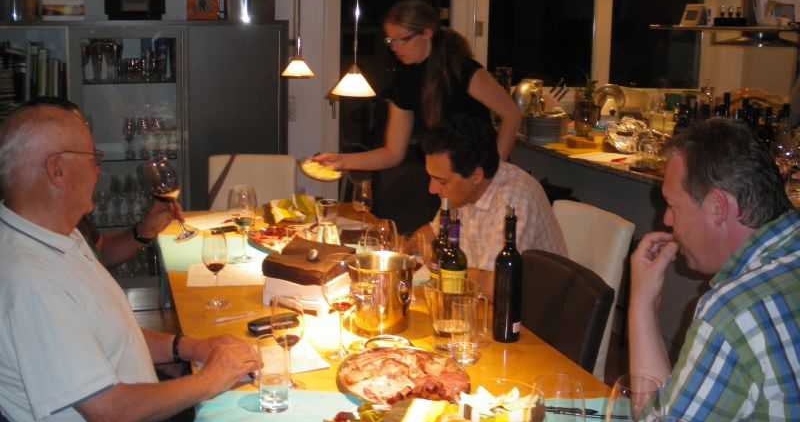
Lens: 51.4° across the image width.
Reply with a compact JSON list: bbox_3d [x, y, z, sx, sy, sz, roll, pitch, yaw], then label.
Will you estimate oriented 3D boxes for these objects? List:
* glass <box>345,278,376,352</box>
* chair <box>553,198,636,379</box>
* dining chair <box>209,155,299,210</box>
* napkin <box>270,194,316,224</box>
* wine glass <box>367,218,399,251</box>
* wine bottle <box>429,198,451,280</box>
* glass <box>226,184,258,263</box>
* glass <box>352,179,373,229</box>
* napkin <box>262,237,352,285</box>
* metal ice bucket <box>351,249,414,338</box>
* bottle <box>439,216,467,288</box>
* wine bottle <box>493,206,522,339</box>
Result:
[{"bbox_3d":[-0.102,0.262,2.135,0.082,0.184,0.082,1,12,-3],"label":"glass"},{"bbox_3d":[0.413,0.480,2.926,0.580,0.940,0.460,-3,12,-21],"label":"chair"},{"bbox_3d":[-0.694,0.213,4.002,0.440,0.910,0.550,-1,13,-12],"label":"dining chair"},{"bbox_3d":[-0.451,-0.006,3.471,0.200,0.085,0.190,1,12,0],"label":"napkin"},{"bbox_3d":[-0.053,0.149,2.436,0.090,0.239,0.090,1,12,0],"label":"wine glass"},{"bbox_3d":[0.132,0.129,2.493,0.076,0.310,0.076,2,12,3],"label":"wine bottle"},{"bbox_3d":[-0.559,0.046,2.967,0.104,0.254,0.104,-1,12,-11],"label":"glass"},{"bbox_3d":[-0.145,-0.031,3.335,0.080,0.203,0.080,1,12,0],"label":"glass"},{"bbox_3d":[-0.281,0.154,2.531,0.225,0.055,0.225,8,13,29],"label":"napkin"},{"bbox_3d":[-0.051,0.221,2.225,0.180,0.188,0.180,1,12,0],"label":"metal ice bucket"},{"bbox_3d":[0.150,0.158,2.291,0.073,0.292,0.073,1,12,0],"label":"bottle"},{"bbox_3d":[0.280,0.167,2.147,0.074,0.340,0.074,1,12,0],"label":"wine bottle"}]

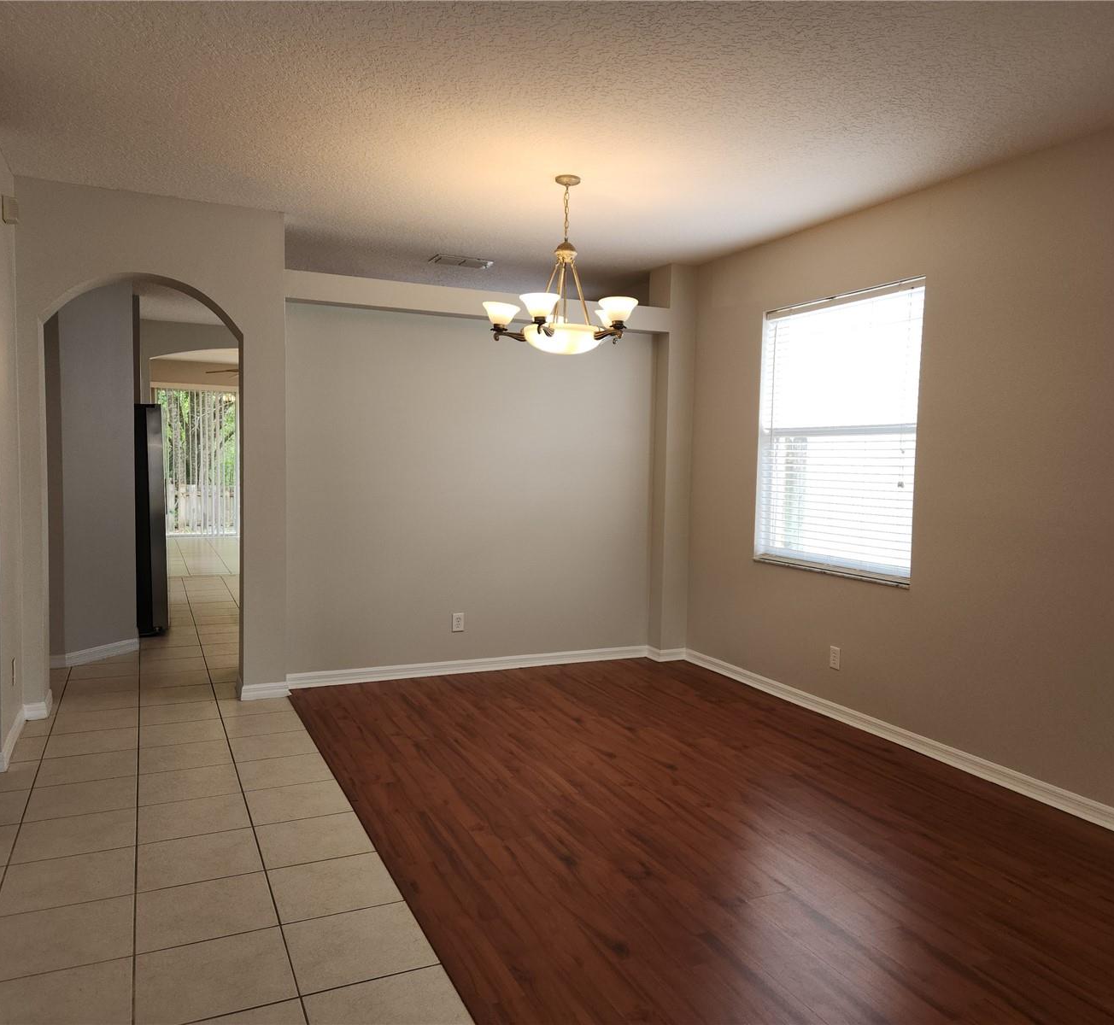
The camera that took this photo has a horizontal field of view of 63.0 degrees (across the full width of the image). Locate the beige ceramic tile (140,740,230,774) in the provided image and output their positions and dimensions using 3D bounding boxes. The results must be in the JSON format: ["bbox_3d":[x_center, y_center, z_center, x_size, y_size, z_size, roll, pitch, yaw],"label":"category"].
[{"bbox_3d":[-1.762,1.162,4.310,0.403,0.010,0.391,-1,4,-24],"label":"beige ceramic tile"}]

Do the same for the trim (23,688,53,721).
[{"bbox_3d":[-2.836,1.059,4.972,0.125,0.090,0.260,-1,4,-24],"label":"trim"}]

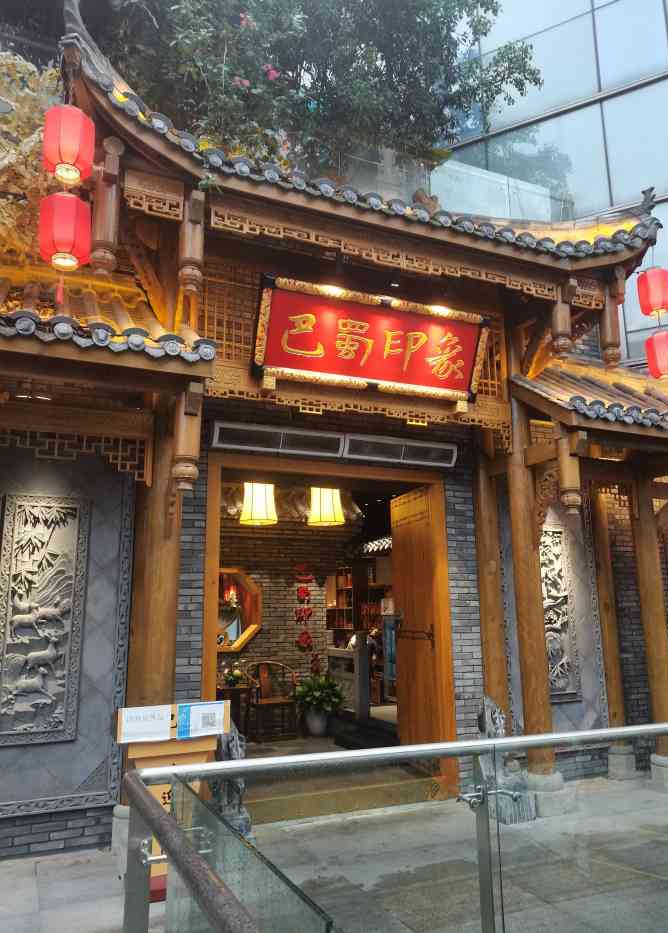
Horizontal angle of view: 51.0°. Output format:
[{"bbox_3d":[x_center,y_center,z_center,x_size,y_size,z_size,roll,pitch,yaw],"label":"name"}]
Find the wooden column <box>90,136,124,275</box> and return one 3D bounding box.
[{"bbox_3d":[-1.490,-1.688,4.605,0.168,0.941,0.168,5,-12,-24],"label":"wooden column"}]

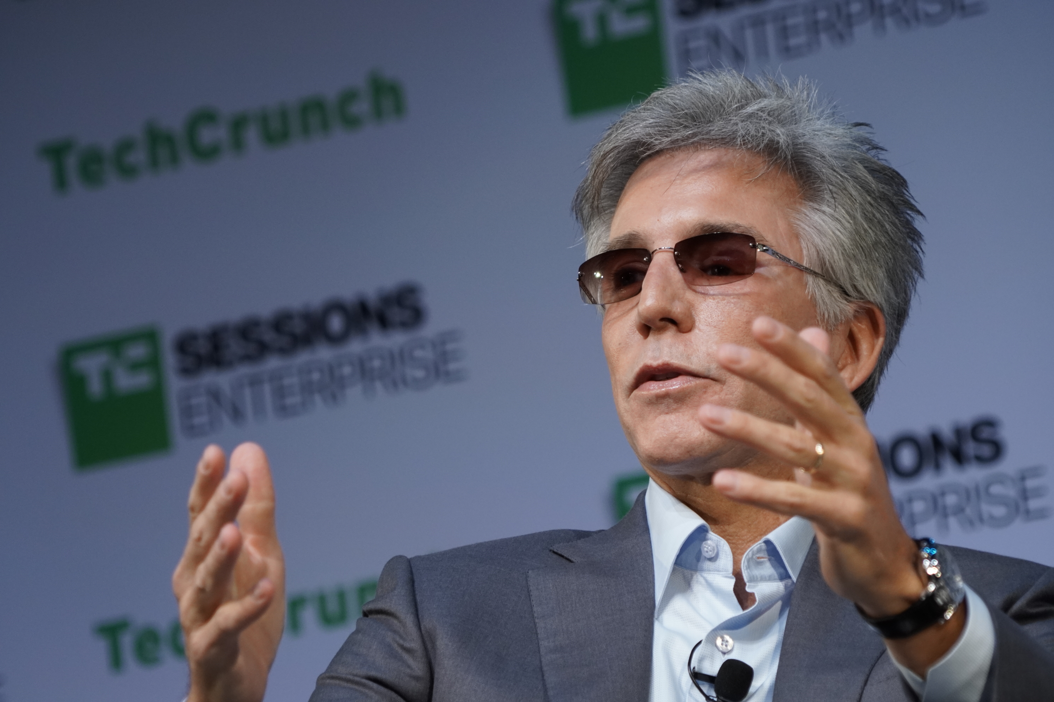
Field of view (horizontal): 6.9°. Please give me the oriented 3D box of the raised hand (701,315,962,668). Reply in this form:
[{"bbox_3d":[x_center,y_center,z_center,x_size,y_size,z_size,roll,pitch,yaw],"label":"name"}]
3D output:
[{"bbox_3d":[0.183,0.086,5.090,0.095,0.220,0.135,-22,7,30],"label":"raised hand"}]

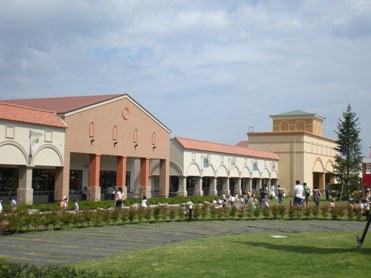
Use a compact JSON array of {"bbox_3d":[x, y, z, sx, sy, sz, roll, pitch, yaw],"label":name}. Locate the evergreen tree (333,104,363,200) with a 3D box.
[{"bbox_3d":[16.115,1.339,59.500,3.100,9.500,3.100,0,-4,0],"label":"evergreen tree"}]

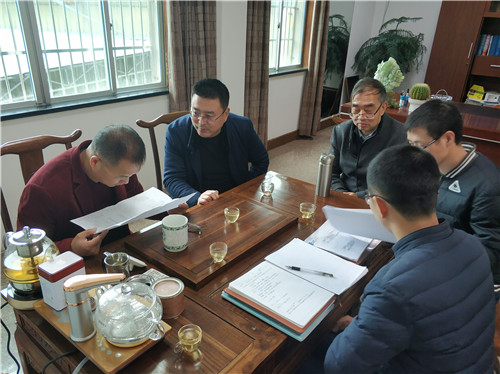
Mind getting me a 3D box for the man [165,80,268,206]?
[{"bbox_3d":[-0.171,0.132,1.965,0.560,1.270,0.780,-8,25,-22],"label":"man"}]

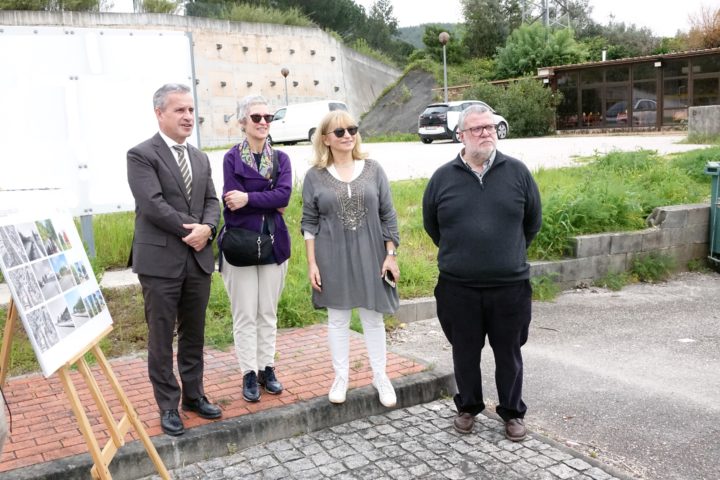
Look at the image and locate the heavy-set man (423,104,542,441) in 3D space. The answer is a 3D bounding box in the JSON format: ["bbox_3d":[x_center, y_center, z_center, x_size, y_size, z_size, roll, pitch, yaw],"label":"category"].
[{"bbox_3d":[0.631,0.161,3.679,0.600,1.680,0.420,-2,9,9],"label":"heavy-set man"}]

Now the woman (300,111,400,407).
[{"bbox_3d":[-0.048,0.090,3.931,0.530,1.565,0.330,-3,9,-3],"label":"woman"}]

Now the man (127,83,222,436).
[{"bbox_3d":[-0.934,0.091,3.653,0.500,1.735,0.380,-9,10,-34],"label":"man"}]

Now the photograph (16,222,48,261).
[{"bbox_3d":[-1.114,0.006,2.450,0.010,0.129,0.180,-19,6,-4],"label":"photograph"}]

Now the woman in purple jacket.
[{"bbox_3d":[-0.584,0.042,4.046,0.420,1.680,0.340,-5,9,-14],"label":"woman in purple jacket"}]

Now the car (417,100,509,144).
[{"bbox_3d":[4.226,-4.726,28.790,4.000,1.580,1.775,-10,11,-39],"label":"car"}]

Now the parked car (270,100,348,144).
[{"bbox_3d":[-2.770,-5.390,33.400,4.450,1.840,1.820,2,10,31],"label":"parked car"}]

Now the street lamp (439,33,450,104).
[{"bbox_3d":[3.805,-6.734,31.851,0.460,4.750,0.460,-3,8,0],"label":"street lamp"}]

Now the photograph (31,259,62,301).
[{"bbox_3d":[-1.071,0.133,2.465,0.010,0.129,0.180,-19,6,-4],"label":"photograph"}]

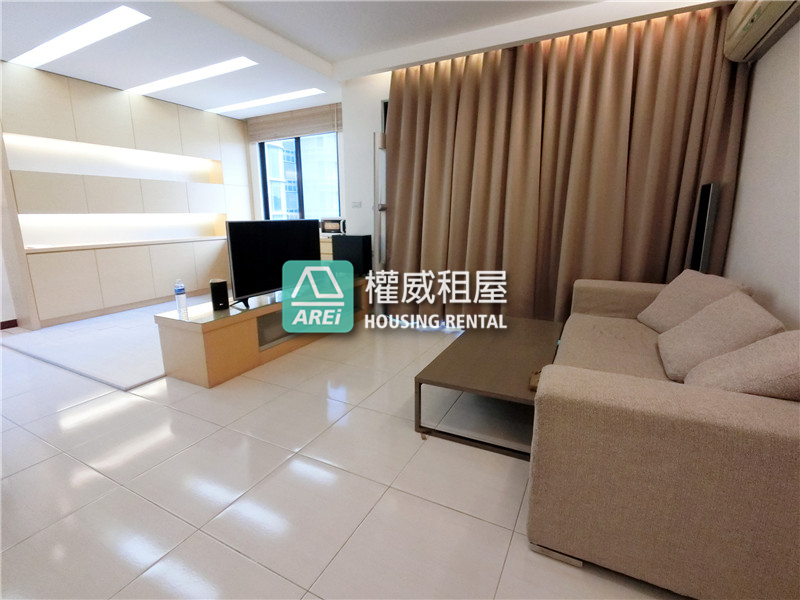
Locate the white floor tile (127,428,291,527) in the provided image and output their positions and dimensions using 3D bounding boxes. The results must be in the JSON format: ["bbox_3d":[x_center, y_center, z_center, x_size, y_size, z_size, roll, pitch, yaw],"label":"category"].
[{"bbox_3d":[-0.823,0.755,1.646,0.500,0.013,0.500,6,14,27],"label":"white floor tile"}]

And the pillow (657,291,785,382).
[{"bbox_3d":[1.569,0.177,1.871,0.160,0.454,0.509,45,31,1],"label":"pillow"}]

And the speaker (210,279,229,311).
[{"bbox_3d":[-1.344,-0.036,2.752,0.103,0.206,0.122,-7,14,-29],"label":"speaker"}]

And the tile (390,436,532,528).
[{"bbox_3d":[0.300,0.780,1.694,0.515,0.012,0.515,6,14,26],"label":"tile"}]

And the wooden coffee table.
[{"bbox_3d":[0.660,0.442,2.344,0.581,0.337,1.428,6,13,27],"label":"wooden coffee table"}]

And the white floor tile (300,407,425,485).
[{"bbox_3d":[-0.159,0.731,1.922,0.515,0.012,0.515,6,14,26],"label":"white floor tile"}]

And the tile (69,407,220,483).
[{"bbox_3d":[-1.310,0.730,1.930,0.515,0.012,0.515,6,14,26],"label":"tile"}]

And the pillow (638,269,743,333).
[{"bbox_3d":[1.845,0.038,2.390,0.160,0.454,0.509,33,18,-9],"label":"pillow"}]

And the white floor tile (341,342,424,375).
[{"bbox_3d":[-0.139,0.469,2.950,0.500,0.013,0.500,6,14,27],"label":"white floor tile"}]

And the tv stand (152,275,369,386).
[{"bbox_3d":[-1.034,0.165,3.410,0.479,0.451,2.040,6,13,27],"label":"tv stand"}]

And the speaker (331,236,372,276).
[{"bbox_3d":[-0.568,-0.525,4.428,0.413,0.474,0.209,6,13,27],"label":"speaker"}]

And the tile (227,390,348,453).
[{"bbox_3d":[-0.618,0.682,2.150,0.515,0.012,0.515,6,14,26],"label":"tile"}]

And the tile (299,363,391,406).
[{"bbox_3d":[-0.367,0.565,2.516,0.500,0.013,0.500,6,14,27],"label":"tile"}]

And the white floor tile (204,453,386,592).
[{"bbox_3d":[-0.378,0.801,1.423,0.500,0.013,0.500,6,14,27],"label":"white floor tile"}]

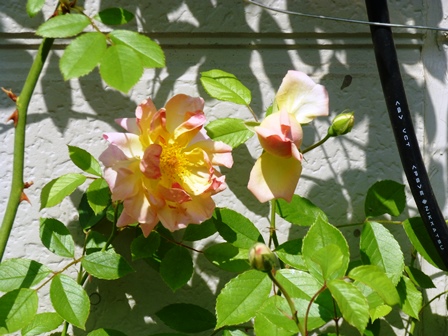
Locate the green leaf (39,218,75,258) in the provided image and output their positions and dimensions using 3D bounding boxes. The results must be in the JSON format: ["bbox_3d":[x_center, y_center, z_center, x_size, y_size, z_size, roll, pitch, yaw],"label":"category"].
[{"bbox_3d":[-0.114,0.048,1.170,0.019,0.036,0.009,-38,-14,-11],"label":"green leaf"}]

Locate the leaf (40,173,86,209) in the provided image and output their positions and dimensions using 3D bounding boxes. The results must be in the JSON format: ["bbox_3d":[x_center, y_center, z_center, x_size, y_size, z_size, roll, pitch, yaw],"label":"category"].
[{"bbox_3d":[-0.109,0.016,1.165,0.039,0.017,0.012,-34,-20,-7],"label":"leaf"}]

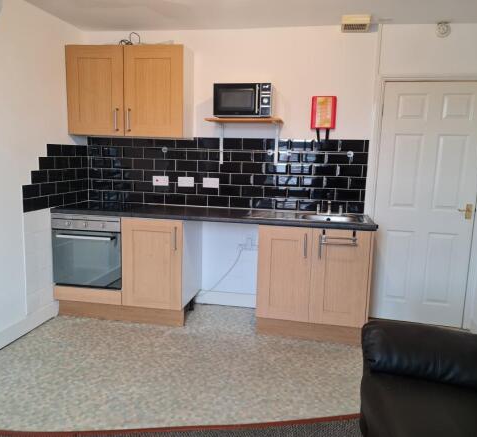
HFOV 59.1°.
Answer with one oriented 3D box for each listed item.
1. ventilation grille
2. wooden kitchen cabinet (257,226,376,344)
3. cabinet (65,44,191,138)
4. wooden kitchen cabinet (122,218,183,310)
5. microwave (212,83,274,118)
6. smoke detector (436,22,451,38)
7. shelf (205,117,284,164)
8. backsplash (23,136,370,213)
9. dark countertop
[{"bbox_3d":[0.894,-1.481,3.217,0.211,0.062,0.220,3,9,10],"label":"ventilation grille"},{"bbox_3d":[0.594,0.450,3.376,0.807,0.872,0.572,3,9,10],"label":"wooden kitchen cabinet"},{"bbox_3d":[-0.908,-1.061,3.578,1.011,0.724,0.297,3,9,10],"label":"cabinet"},{"bbox_3d":[-0.626,0.317,3.586,0.501,0.725,0.572,3,9,10],"label":"wooden kitchen cabinet"},{"bbox_3d":[0.060,-0.925,3.383,0.447,0.258,0.340,3,9,10],"label":"microwave"},{"bbox_3d":[1.561,-1.430,3.192,0.108,0.108,0.040,3,9,10],"label":"smoke detector"},{"bbox_3d":[0.064,-0.621,3.461,0.602,0.358,0.295,3,9,10],"label":"shelf"},{"bbox_3d":[-0.248,-0.331,3.250,2.494,0.593,0.902,3,9,10],"label":"backsplash"},{"bbox_3d":[-0.213,-0.040,3.448,2.521,0.040,0.587,3,9,10],"label":"dark countertop"}]

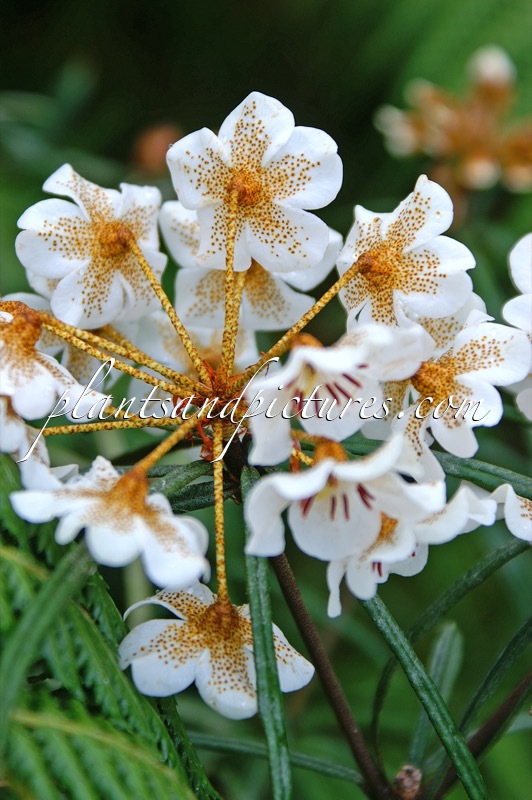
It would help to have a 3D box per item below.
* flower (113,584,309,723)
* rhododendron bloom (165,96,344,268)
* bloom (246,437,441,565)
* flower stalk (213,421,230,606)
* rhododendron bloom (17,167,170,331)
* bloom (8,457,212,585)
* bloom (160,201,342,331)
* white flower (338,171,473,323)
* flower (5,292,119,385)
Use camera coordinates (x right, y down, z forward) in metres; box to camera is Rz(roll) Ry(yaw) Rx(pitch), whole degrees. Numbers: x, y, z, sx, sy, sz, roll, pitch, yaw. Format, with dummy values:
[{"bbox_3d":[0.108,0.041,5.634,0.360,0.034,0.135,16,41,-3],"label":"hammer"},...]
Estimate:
[{"bbox_3d":[-0.009,0.042,0.418,0.035,0.016,0.031,0,49,-3],"label":"flower"},{"bbox_3d":[-0.003,-0.040,0.430,0.032,0.033,0.014,1,8,9],"label":"rhododendron bloom"},{"bbox_3d":[0.012,0.017,0.407,0.036,0.017,0.032,-6,-25,-33],"label":"bloom"},{"bbox_3d":[-0.009,0.022,0.463,0.002,0.037,0.002,-2,-2,0],"label":"flower stalk"},{"bbox_3d":[-0.031,-0.028,0.434,0.029,0.031,0.014,-5,8,-25],"label":"rhododendron bloom"},{"bbox_3d":[-0.030,0.023,0.448,0.037,0.016,0.030,20,23,1],"label":"bloom"},{"bbox_3d":[-0.003,-0.026,0.448,0.034,0.031,0.015,0,24,2],"label":"bloom"},{"bbox_3d":[0.024,-0.027,0.434,0.028,0.030,0.014,6,14,30],"label":"white flower"},{"bbox_3d":[-0.042,-0.013,0.490,0.029,0.027,0.014,-12,-6,-29],"label":"flower"}]

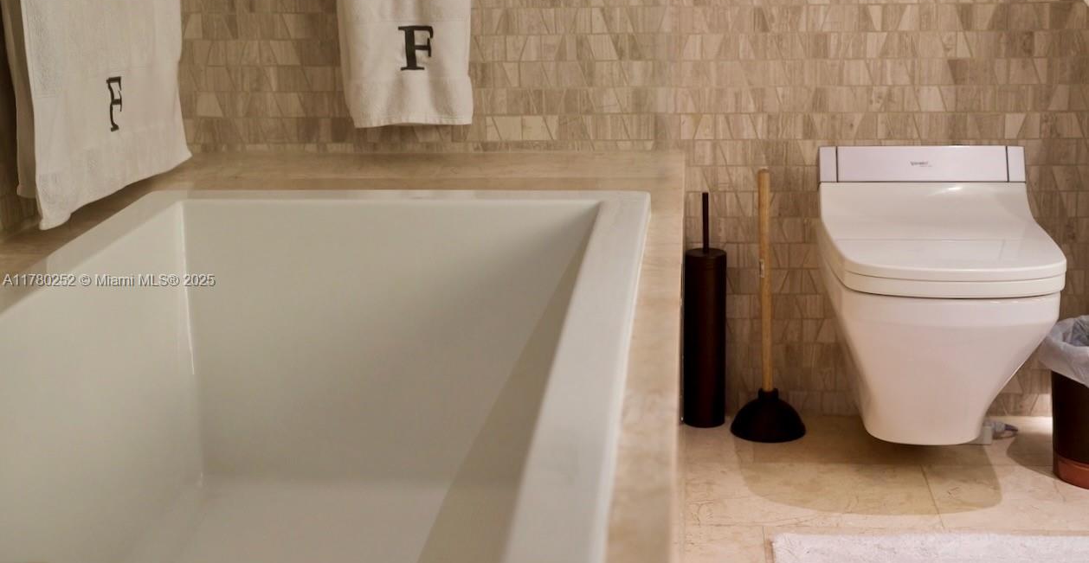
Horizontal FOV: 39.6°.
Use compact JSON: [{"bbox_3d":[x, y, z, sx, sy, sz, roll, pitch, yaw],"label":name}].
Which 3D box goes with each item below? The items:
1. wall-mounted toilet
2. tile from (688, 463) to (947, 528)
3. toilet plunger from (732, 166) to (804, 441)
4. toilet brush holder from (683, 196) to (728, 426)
[{"bbox_3d":[0.689,0.050,2.667,0.376,0.493,0.620,0,14,5],"label":"wall-mounted toilet"},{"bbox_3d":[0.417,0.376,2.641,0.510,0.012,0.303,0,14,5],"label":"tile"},{"bbox_3d":[0.432,0.042,2.906,0.144,0.515,0.144,0,14,5],"label":"toilet plunger"},{"bbox_3d":[0.317,0.053,2.976,0.079,0.463,0.079,0,14,5],"label":"toilet brush holder"}]

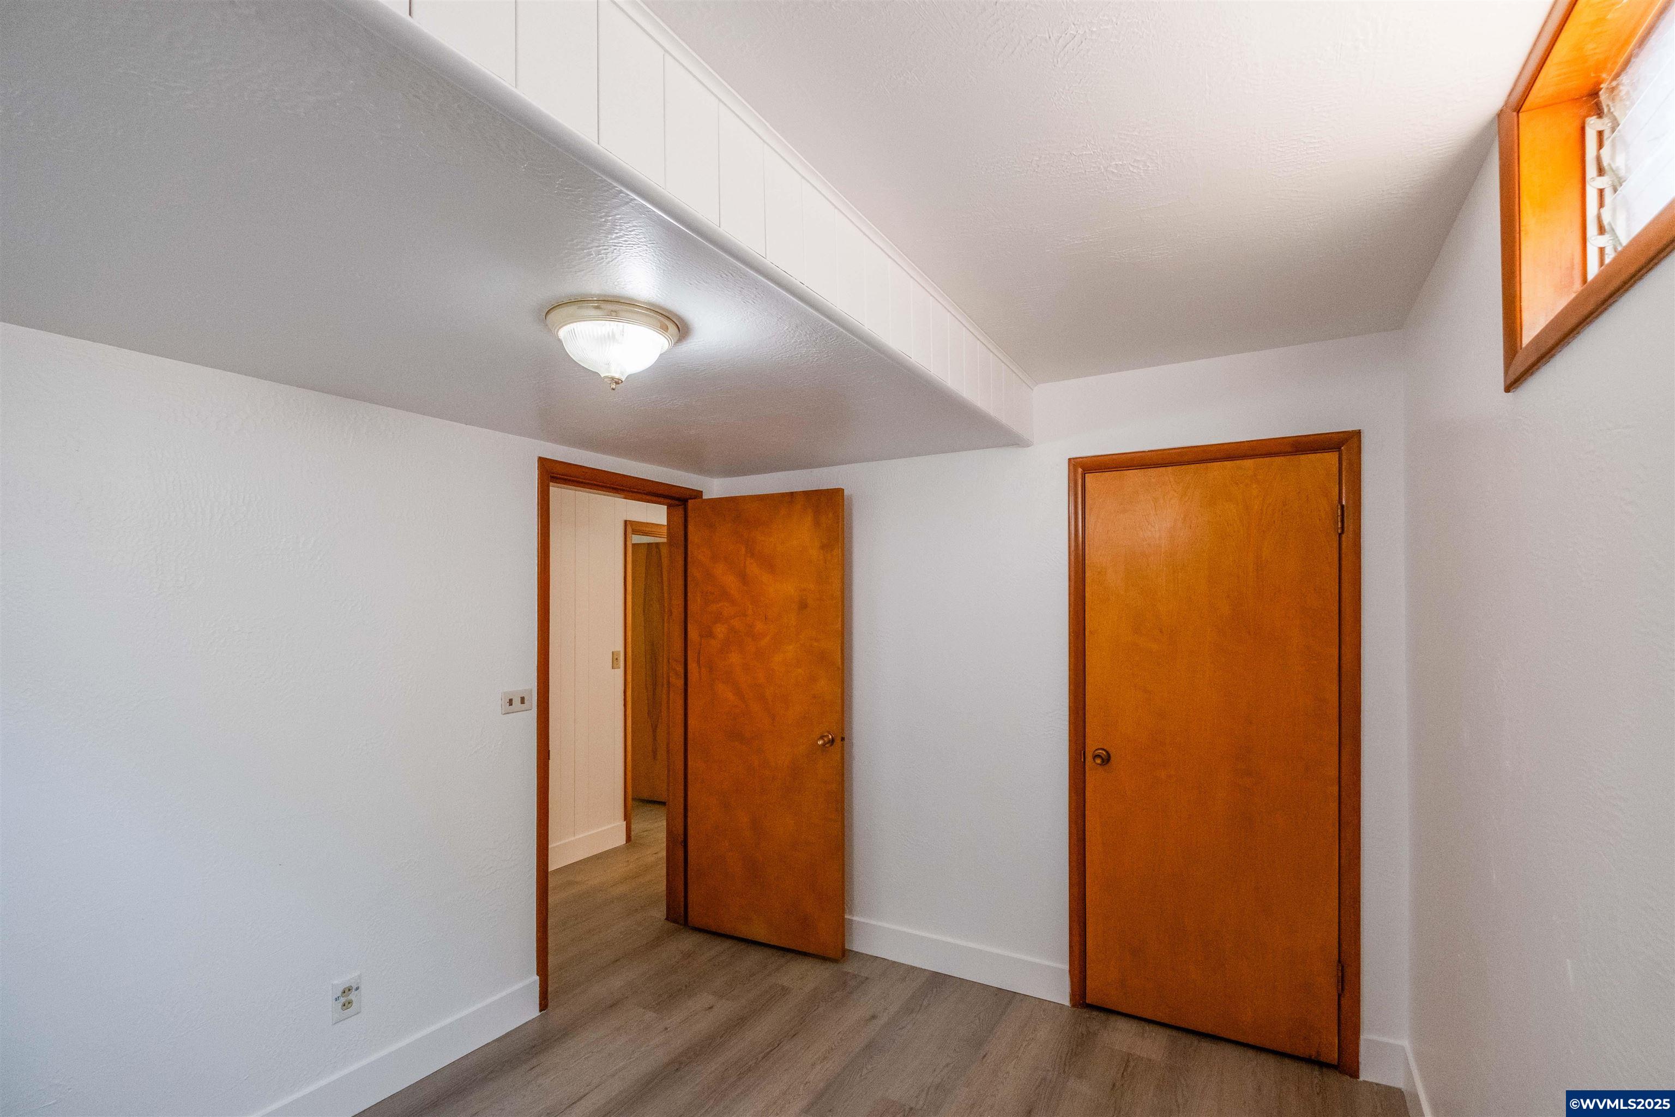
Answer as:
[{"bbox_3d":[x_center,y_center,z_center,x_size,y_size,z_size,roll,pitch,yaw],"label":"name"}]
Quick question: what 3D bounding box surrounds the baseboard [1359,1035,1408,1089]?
[{"bbox_3d":[1.754,1.620,2.243,0.108,0.143,0.016,-1,-2,27],"label":"baseboard"}]

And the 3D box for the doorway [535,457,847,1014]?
[{"bbox_3d":[-0.620,0.680,2.870,0.840,2.100,0.930,-1,-3,33],"label":"doorway"}]

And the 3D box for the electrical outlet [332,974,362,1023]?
[{"bbox_3d":[-1.486,1.333,2.113,0.010,0.122,0.077,-1,-3,33],"label":"electrical outlet"}]

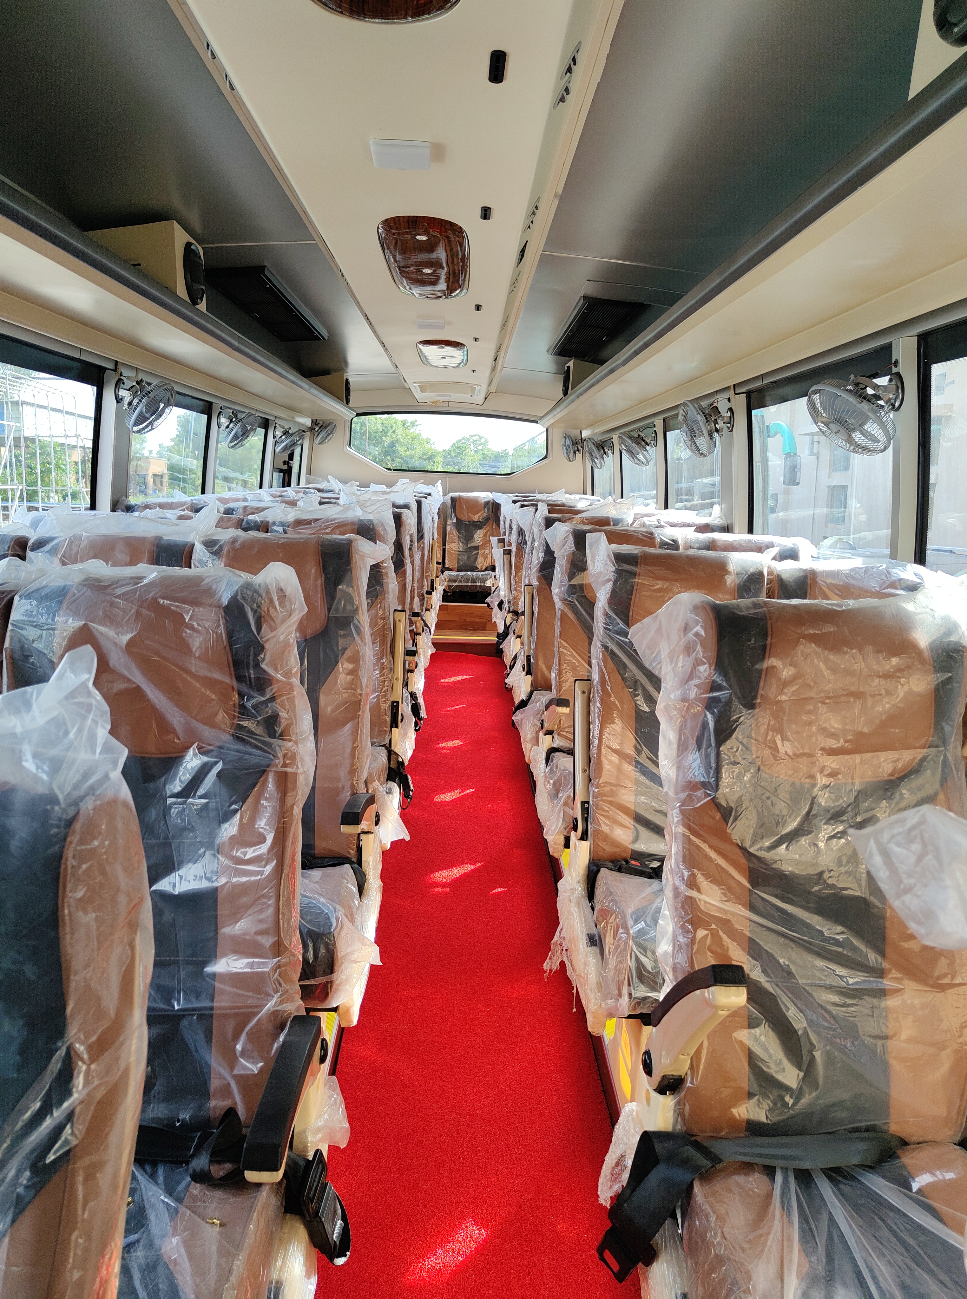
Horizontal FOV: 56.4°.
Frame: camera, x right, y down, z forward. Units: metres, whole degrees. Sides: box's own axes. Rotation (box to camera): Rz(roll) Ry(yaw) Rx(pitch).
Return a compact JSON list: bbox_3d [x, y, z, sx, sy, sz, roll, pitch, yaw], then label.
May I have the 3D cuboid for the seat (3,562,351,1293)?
[{"bbox_3d":[-0.432,0.396,1.020,0.440,0.950,0.660,2,10,-2],"label":"seat"}]

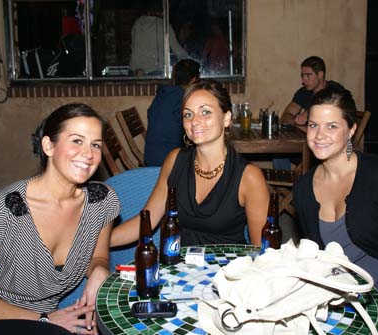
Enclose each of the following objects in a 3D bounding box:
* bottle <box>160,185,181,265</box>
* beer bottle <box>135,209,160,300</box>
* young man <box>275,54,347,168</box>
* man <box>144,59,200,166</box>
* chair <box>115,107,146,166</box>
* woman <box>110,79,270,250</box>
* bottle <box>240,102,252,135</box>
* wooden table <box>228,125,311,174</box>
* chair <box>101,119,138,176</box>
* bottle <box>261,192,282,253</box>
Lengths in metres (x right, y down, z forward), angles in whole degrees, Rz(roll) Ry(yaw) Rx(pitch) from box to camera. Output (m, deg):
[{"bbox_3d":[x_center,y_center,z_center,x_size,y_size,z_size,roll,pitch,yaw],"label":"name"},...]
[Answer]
[{"bbox_3d":[-0.055,0.176,1.650,0.061,0.229,0.061,0,12,0],"label":"bottle"},{"bbox_3d":[-0.111,0.229,1.435,0.061,0.229,0.061,0,12,0],"label":"beer bottle"},{"bbox_3d":[0.899,-0.184,4.207,0.780,1.300,0.540,-7,14,-29],"label":"young man"},{"bbox_3d":[0.019,-0.184,4.257,0.780,1.290,0.520,-7,14,-29],"label":"man"},{"bbox_3d":[-0.240,-0.004,4.378,0.580,0.890,0.460,2,12,11],"label":"chair"},{"bbox_3d":[0.002,0.339,1.935,0.620,1.250,0.750,0,12,0],"label":"woman"},{"bbox_3d":[0.421,-0.359,3.970,0.062,0.240,0.062,0,12,0],"label":"bottle"},{"bbox_3d":[0.451,0.077,4.314,0.820,0.750,1.050,-1,12,-3],"label":"wooden table"},{"bbox_3d":[-0.339,0.141,3.713,0.580,0.890,0.460,2,12,11],"label":"chair"},{"bbox_3d":[0.252,0.192,1.640,0.061,0.229,0.061,0,12,0],"label":"bottle"}]

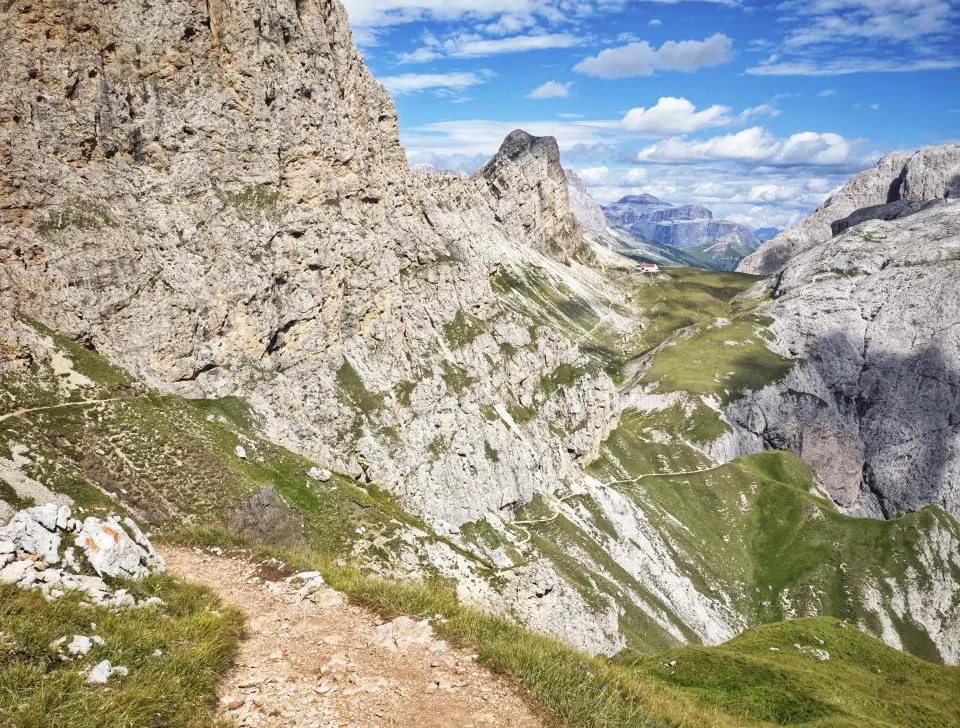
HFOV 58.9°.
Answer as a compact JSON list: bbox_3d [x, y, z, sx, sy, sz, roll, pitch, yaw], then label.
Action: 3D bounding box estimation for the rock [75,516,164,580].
[{"bbox_3d":[-2.734,1.399,6.450,0.640,0.420,0.480,-2,9,-11],"label":"rock"}]

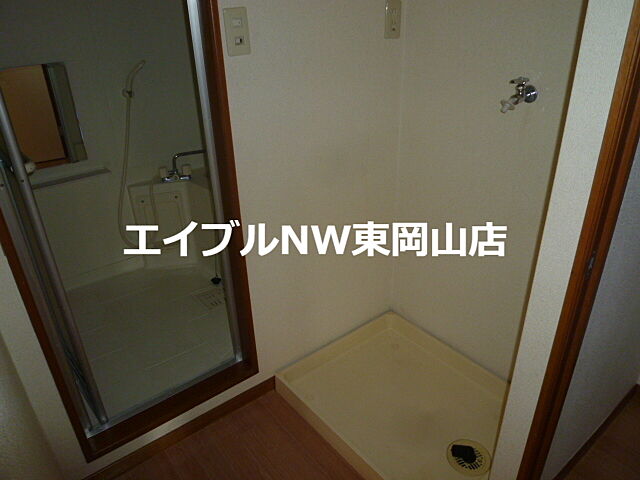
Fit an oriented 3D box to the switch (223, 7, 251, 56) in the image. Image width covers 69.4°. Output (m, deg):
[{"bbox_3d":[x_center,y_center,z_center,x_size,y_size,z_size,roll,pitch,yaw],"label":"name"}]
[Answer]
[{"bbox_3d":[-0.224,-0.572,1.270,0.070,0.119,0.012,-20,31,-34],"label":"switch"}]

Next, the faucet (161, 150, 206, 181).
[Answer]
[{"bbox_3d":[-0.723,-0.397,2.483,0.270,0.145,0.100,-14,28,-23],"label":"faucet"}]

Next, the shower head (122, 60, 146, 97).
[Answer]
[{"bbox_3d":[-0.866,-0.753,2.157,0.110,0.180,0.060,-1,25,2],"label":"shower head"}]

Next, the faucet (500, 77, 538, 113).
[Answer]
[{"bbox_3d":[0.574,-0.422,1.337,0.118,0.090,0.058,-20,31,-34],"label":"faucet"}]

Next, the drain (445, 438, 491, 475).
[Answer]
[{"bbox_3d":[0.488,0.703,1.511,0.135,0.035,0.135,-2,25,1],"label":"drain"}]

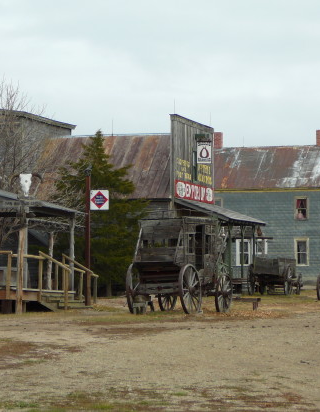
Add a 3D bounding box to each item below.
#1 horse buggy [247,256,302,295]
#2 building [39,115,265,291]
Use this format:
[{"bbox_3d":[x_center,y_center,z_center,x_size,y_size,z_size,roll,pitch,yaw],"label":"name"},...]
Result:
[{"bbox_3d":[4.920,2.996,80.100,1.750,1.600,3.400,0,-2,15],"label":"horse buggy"},{"bbox_3d":[-0.427,0.100,80.660,8.900,7.400,8.700,0,-2,13],"label":"building"}]

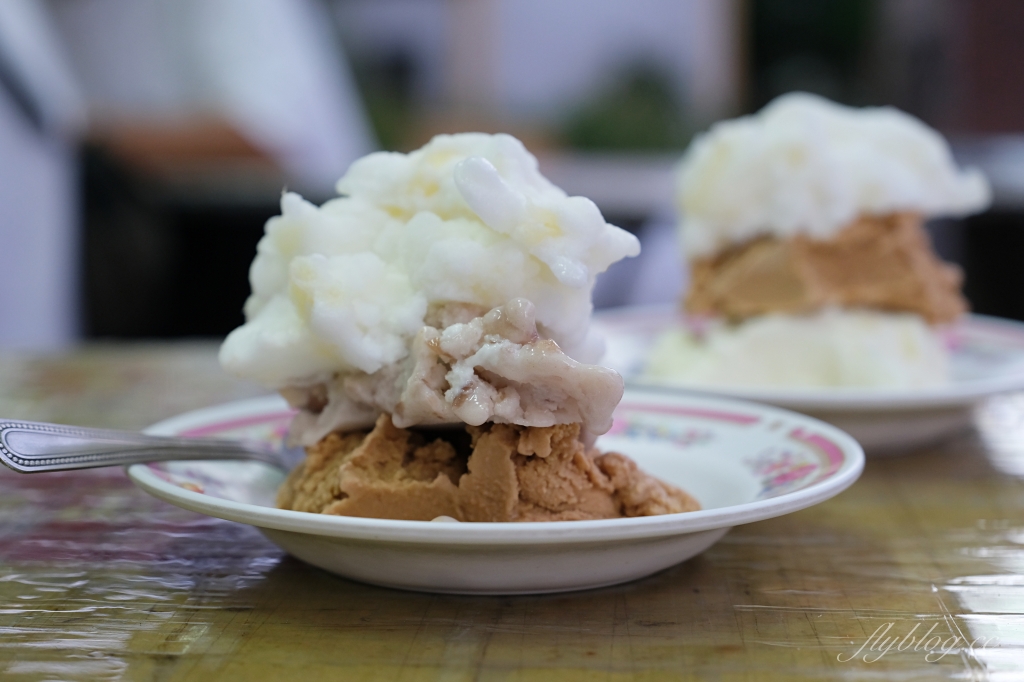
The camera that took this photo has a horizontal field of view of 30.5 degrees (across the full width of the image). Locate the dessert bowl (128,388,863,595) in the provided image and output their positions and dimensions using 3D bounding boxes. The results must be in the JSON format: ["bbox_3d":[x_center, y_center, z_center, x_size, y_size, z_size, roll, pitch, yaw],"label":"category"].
[{"bbox_3d":[-0.004,0.034,0.428,0.165,0.025,0.165,0,9,0],"label":"dessert bowl"}]

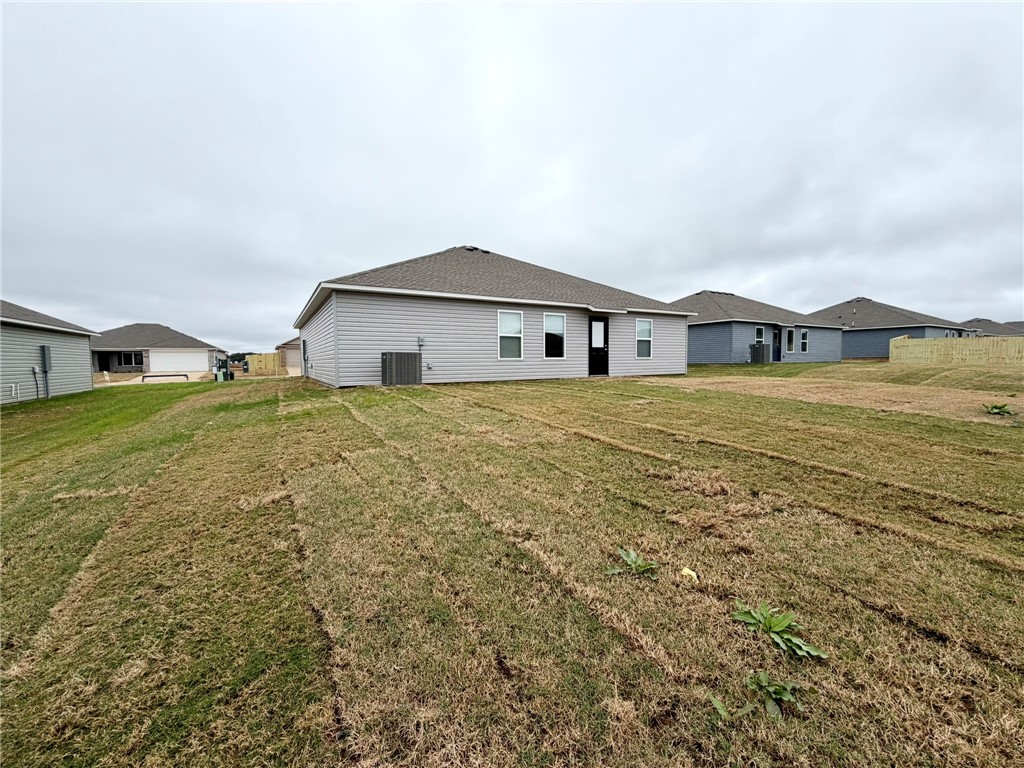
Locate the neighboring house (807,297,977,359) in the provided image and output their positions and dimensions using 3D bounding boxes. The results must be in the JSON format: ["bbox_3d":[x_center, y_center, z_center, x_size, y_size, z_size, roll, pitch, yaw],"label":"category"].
[{"bbox_3d":[35.033,-5.537,41.689,14.190,5.990,13.800,-3,4,-30],"label":"neighboring house"}]

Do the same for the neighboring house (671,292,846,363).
[{"bbox_3d":[15.177,-4.256,31.626,14.280,5.380,12.400,-3,4,-30],"label":"neighboring house"}]

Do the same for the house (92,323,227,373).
[{"bbox_3d":[-41.757,-4.126,47.546,14.230,5.650,13.300,-3,4,-30],"label":"house"}]

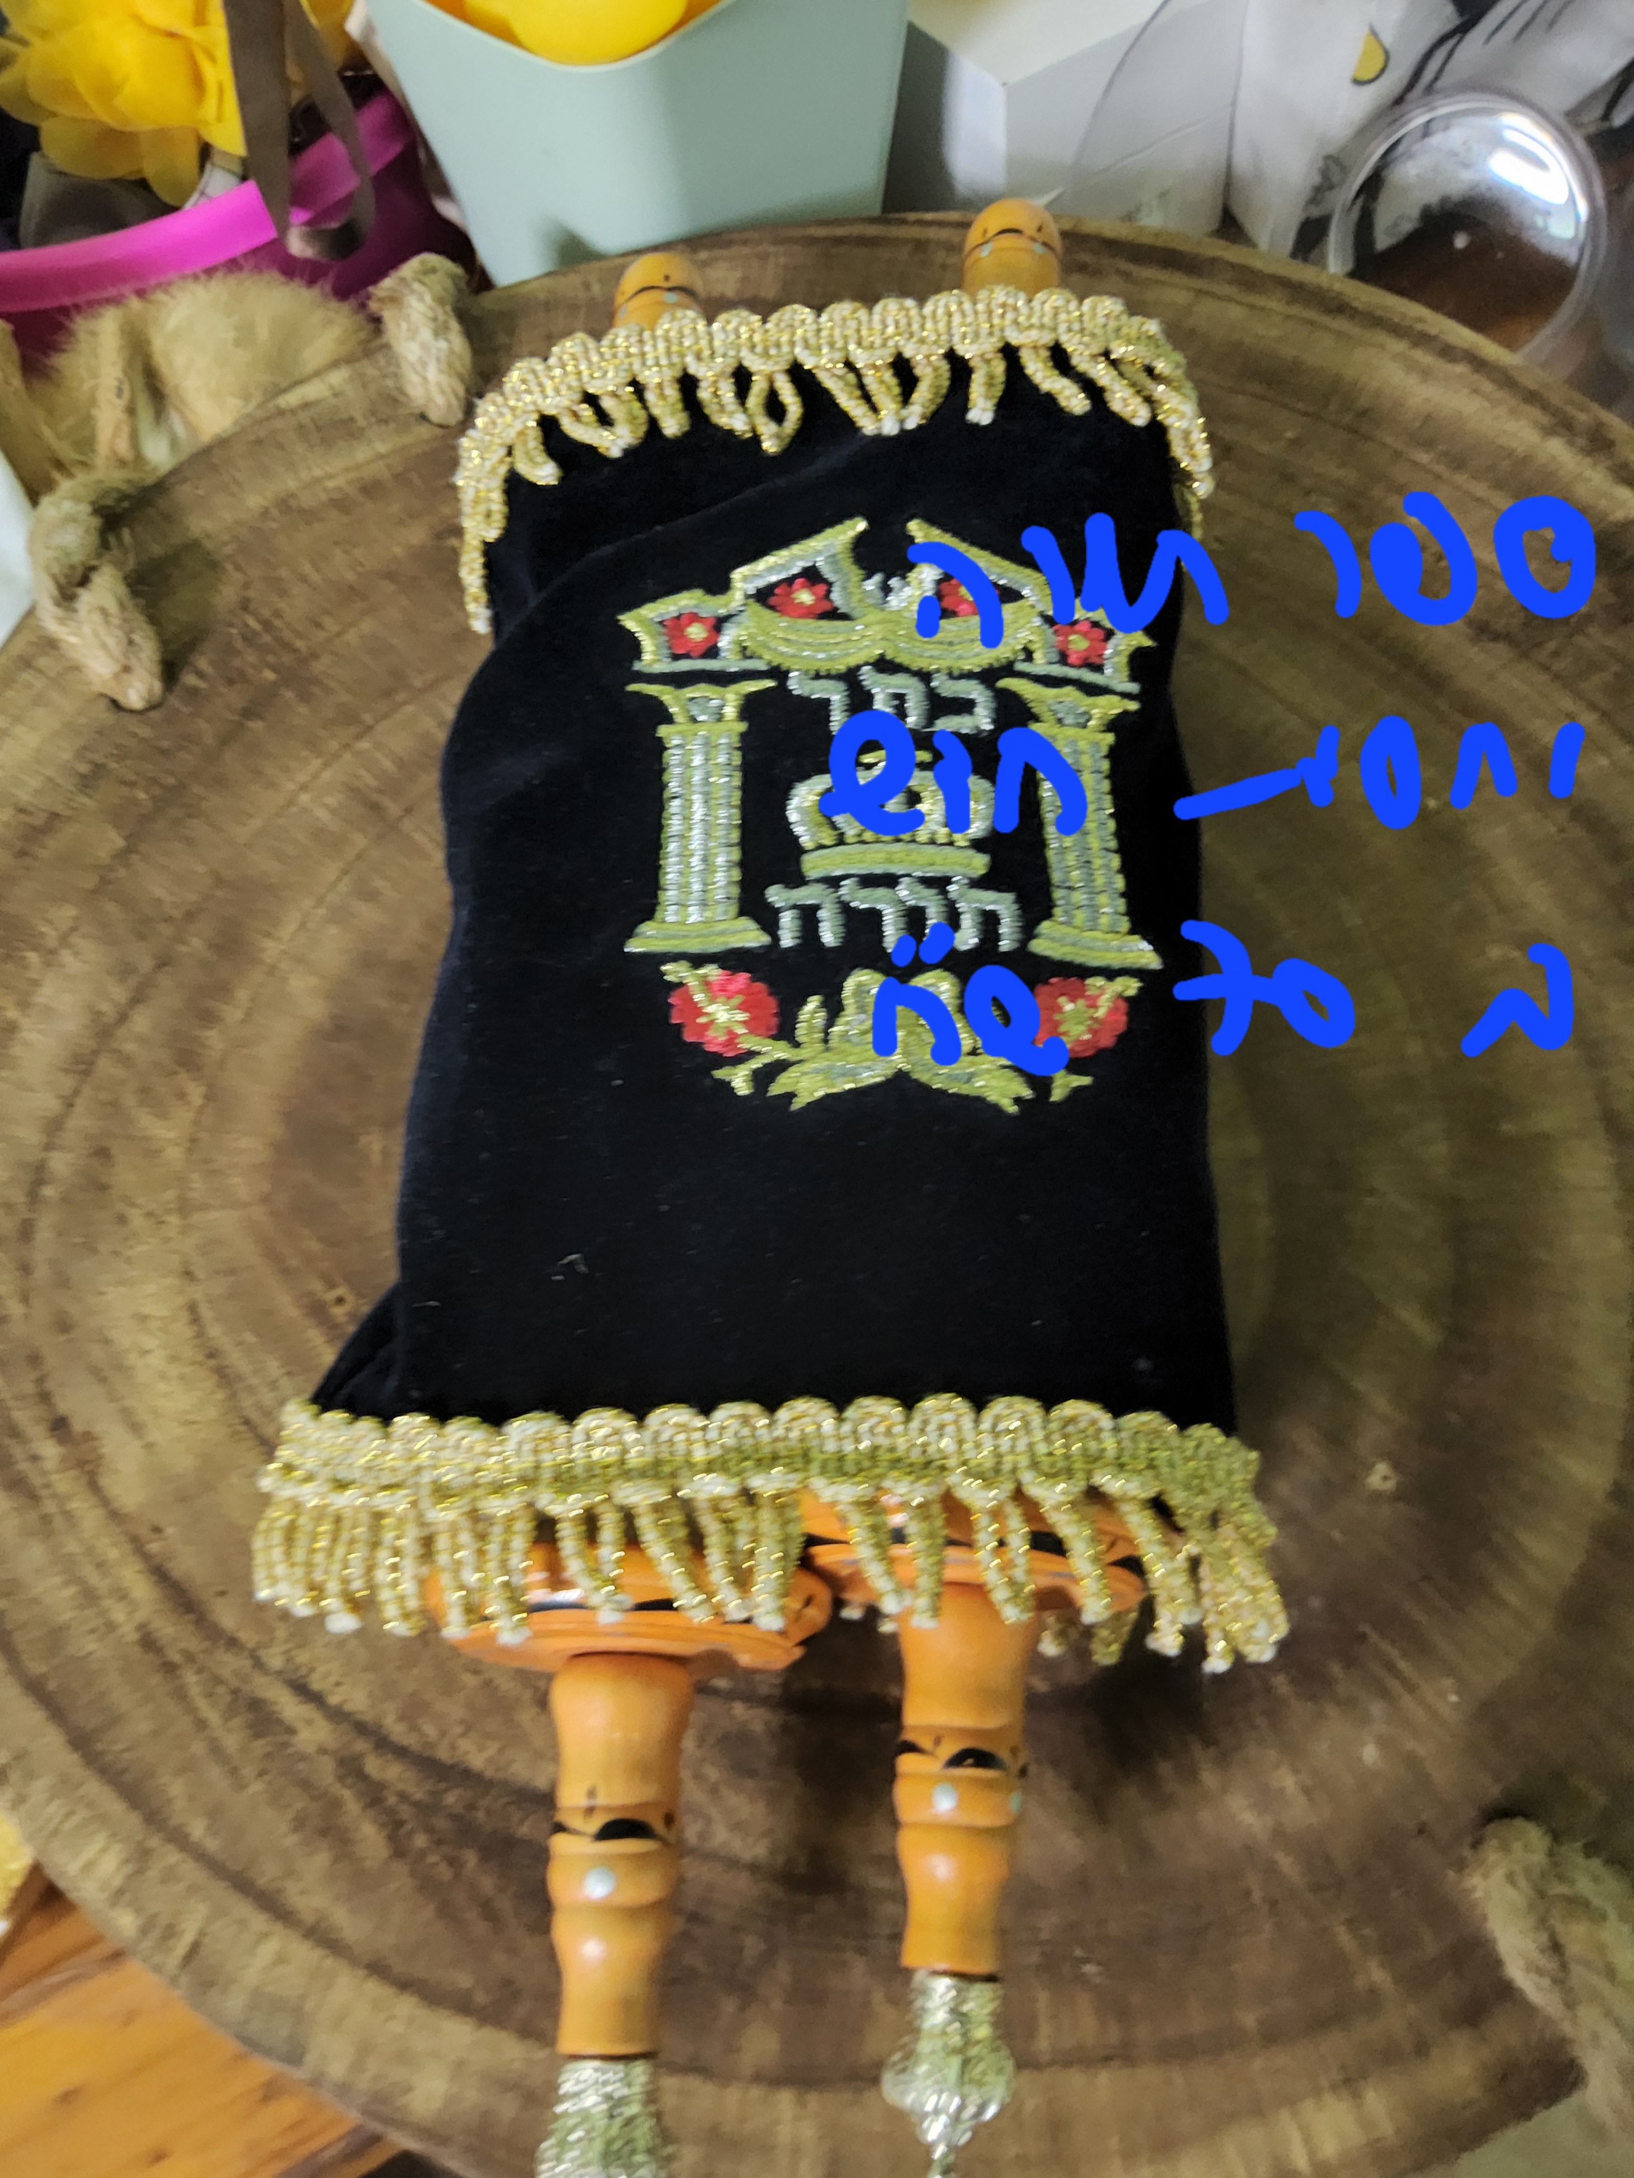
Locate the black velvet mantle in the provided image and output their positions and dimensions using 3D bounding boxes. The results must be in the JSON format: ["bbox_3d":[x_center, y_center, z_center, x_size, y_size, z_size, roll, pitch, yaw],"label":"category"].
[{"bbox_3d":[-0.001,-0.042,0.302,0.157,0.056,0.220,1,67,2],"label":"black velvet mantle"}]

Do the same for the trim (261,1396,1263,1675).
[{"bbox_3d":[-0.009,0.080,0.278,0.182,0.056,0.040,1,66,2],"label":"trim"}]

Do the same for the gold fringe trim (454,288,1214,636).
[{"bbox_3d":[0.003,-0.133,0.340,0.160,0.054,0.049,1,67,2],"label":"gold fringe trim"}]

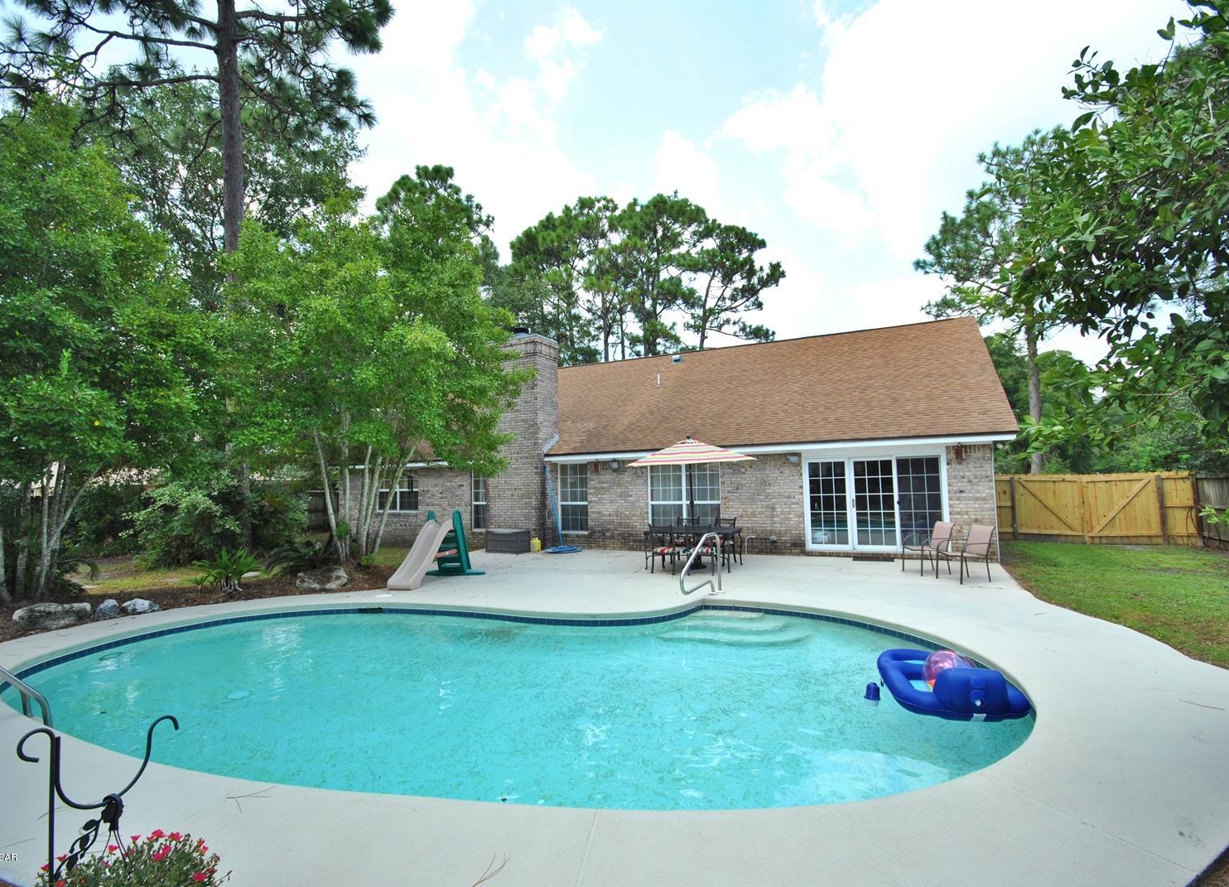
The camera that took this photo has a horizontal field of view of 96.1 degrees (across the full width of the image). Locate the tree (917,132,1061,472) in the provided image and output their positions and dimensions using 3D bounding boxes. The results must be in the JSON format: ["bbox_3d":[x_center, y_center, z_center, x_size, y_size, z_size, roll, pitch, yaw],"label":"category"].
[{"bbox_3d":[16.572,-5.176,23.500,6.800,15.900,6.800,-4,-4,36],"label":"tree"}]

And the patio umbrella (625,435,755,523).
[{"bbox_3d":[1.564,1.176,11.144,2.520,2.600,2.520,-3,-4,26],"label":"patio umbrella"}]

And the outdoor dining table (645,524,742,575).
[{"bbox_3d":[1.602,2.114,11.082,1.720,0.720,1.020,-3,-4,26],"label":"outdoor dining table"}]

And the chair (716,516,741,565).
[{"bbox_3d":[2.212,2.009,11.304,0.480,0.920,0.600,-3,-4,26],"label":"chair"}]

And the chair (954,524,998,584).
[{"bbox_3d":[5.661,1.769,8.965,0.680,0.900,0.600,-1,-4,-4],"label":"chair"}]

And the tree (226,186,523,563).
[{"bbox_3d":[-5.729,-1.489,13.100,6.600,8.600,6.200,0,-4,-24],"label":"tree"}]

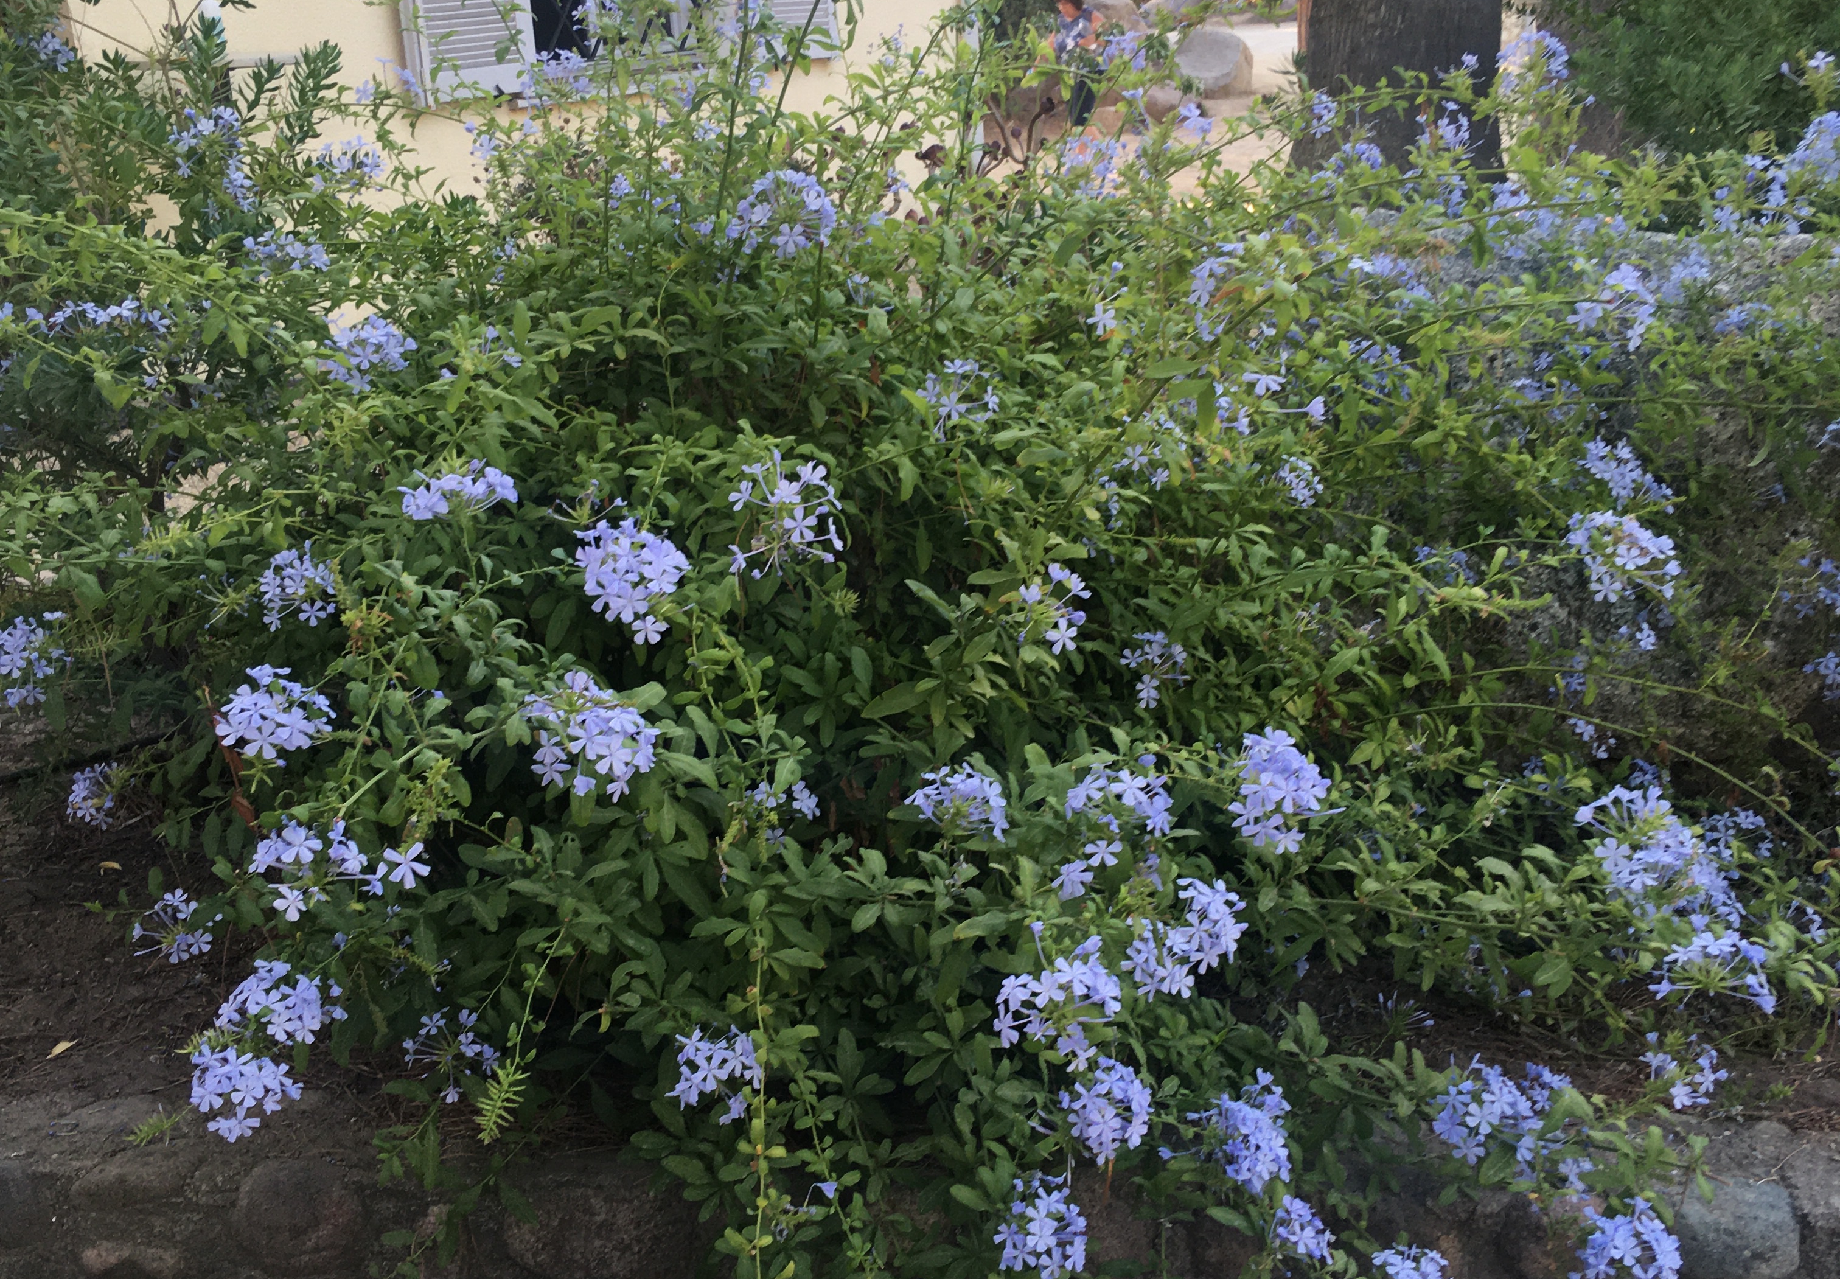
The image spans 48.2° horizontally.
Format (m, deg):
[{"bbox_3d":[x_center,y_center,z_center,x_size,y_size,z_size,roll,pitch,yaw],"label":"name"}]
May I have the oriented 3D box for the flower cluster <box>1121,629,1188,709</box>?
[{"bbox_3d":[0.264,0.033,2.300,0.075,0.090,0.085,-3,19,0],"label":"flower cluster"}]

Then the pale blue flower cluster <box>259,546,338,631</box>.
[{"bbox_3d":[-0.665,-0.054,2.200,0.084,0.090,0.074,0,19,7],"label":"pale blue flower cluster"}]

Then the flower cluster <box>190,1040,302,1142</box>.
[{"bbox_3d":[-0.603,0.405,1.840,0.100,0.091,0.085,-3,20,0],"label":"flower cluster"}]

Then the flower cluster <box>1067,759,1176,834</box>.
[{"bbox_3d":[0.173,0.135,1.780,0.093,0.061,0.080,-2,19,5],"label":"flower cluster"}]

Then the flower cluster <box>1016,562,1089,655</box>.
[{"bbox_3d":[0.124,-0.029,1.930,0.069,0.083,0.070,-2,19,4],"label":"flower cluster"}]

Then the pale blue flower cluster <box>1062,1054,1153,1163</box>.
[{"bbox_3d":[0.165,0.416,1.820,0.080,0.093,0.070,0,19,7],"label":"pale blue flower cluster"}]

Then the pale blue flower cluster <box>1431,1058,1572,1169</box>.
[{"bbox_3d":[0.552,0.450,1.950,0.135,0.105,0.100,-3,19,0],"label":"pale blue flower cluster"}]

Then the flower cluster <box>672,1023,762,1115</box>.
[{"bbox_3d":[-0.174,0.368,1.760,0.077,0.077,0.075,-3,20,0],"label":"flower cluster"}]

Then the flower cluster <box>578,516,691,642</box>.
[{"bbox_3d":[-0.240,-0.051,1.720,0.094,0.098,0.090,-6,19,-8],"label":"flower cluster"}]

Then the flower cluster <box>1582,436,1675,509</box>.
[{"bbox_3d":[0.895,-0.210,2.600,0.114,0.092,0.090,-3,20,0],"label":"flower cluster"}]

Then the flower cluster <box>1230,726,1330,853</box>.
[{"bbox_3d":[0.315,0.132,1.800,0.087,0.111,0.090,-3,20,0],"label":"flower cluster"}]

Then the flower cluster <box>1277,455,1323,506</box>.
[{"bbox_3d":[0.546,-0.228,2.950,0.066,0.074,0.065,-3,19,0],"label":"flower cluster"}]

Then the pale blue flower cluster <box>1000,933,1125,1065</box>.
[{"bbox_3d":[0.114,0.295,1.680,0.102,0.105,0.095,-3,20,0],"label":"pale blue flower cluster"}]

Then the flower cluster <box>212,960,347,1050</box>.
[{"bbox_3d":[-0.607,0.345,1.950,0.124,0.086,0.109,0,19,7],"label":"flower cluster"}]

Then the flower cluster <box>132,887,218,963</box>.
[{"bbox_3d":[-0.853,0.328,2.350,0.099,0.088,0.085,-3,20,0],"label":"flower cluster"}]

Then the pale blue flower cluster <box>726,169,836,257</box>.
[{"bbox_3d":[-0.142,-0.436,2.100,0.114,0.090,0.100,0,19,7],"label":"pale blue flower cluster"}]

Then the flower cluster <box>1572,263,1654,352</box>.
[{"bbox_3d":[0.702,-0.338,2.080,0.082,0.082,0.075,3,20,18],"label":"flower cluster"}]

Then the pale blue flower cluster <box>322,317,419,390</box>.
[{"bbox_3d":[-0.594,-0.310,2.220,0.101,0.083,0.085,-3,20,0],"label":"pale blue flower cluster"}]

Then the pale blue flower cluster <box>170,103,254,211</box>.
[{"bbox_3d":[-0.844,-0.576,2.450,0.101,0.126,0.100,-3,19,0],"label":"pale blue flower cluster"}]

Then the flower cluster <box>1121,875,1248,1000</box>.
[{"bbox_3d":[0.231,0.257,1.780,0.108,0.105,0.095,-3,20,0],"label":"flower cluster"}]

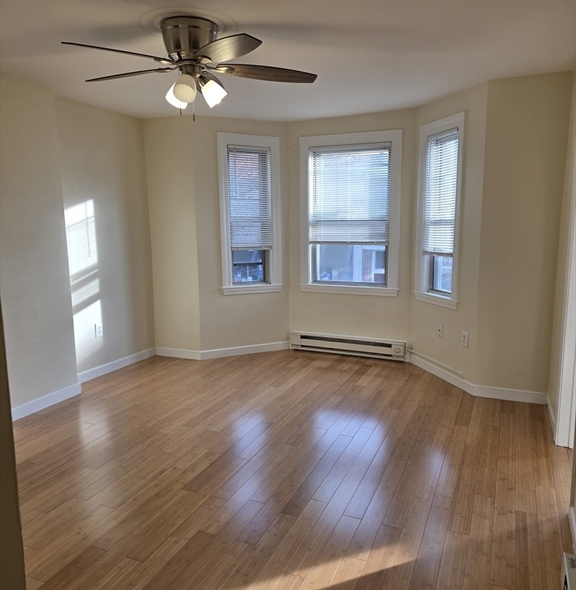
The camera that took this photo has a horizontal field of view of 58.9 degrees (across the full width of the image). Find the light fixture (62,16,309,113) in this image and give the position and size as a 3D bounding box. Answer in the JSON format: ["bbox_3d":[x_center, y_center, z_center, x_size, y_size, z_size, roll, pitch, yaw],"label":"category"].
[{"bbox_3d":[-0.543,-1.146,2.587,1.290,0.410,1.270,4,10,24],"label":"light fixture"}]

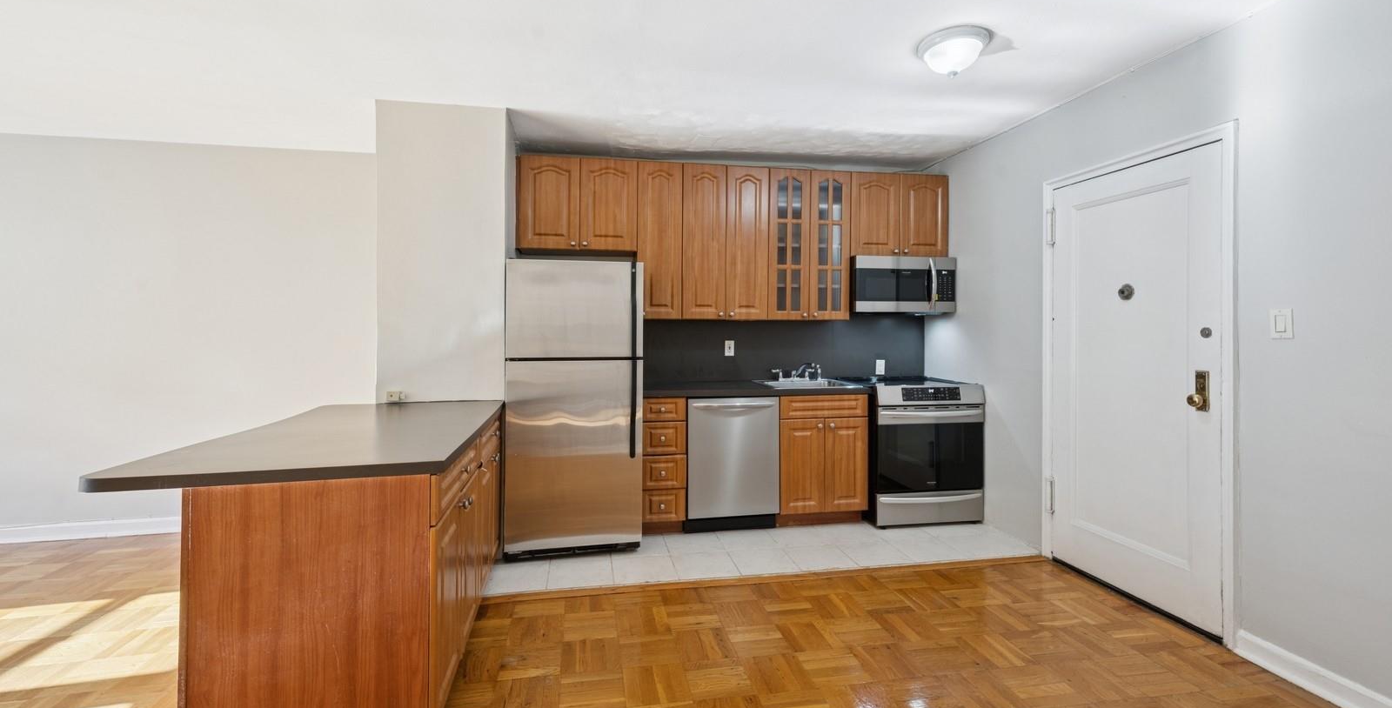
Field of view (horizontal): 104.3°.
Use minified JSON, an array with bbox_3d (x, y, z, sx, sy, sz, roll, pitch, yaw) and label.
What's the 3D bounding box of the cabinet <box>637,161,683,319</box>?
[{"bbox_3d":[-0.262,-0.758,3.763,0.300,1.040,0.330,0,1,-9],"label":"cabinet"}]

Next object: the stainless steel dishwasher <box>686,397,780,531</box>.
[{"bbox_3d":[0.197,0.693,3.701,0.600,0.860,0.610,0,1,-9],"label":"stainless steel dishwasher"}]

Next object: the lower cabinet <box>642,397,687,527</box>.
[{"bbox_3d":[-0.237,0.669,3.630,0.300,0.820,0.600,0,1,-9],"label":"lower cabinet"}]

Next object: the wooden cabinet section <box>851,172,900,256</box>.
[{"bbox_3d":[1.267,-1.005,4.053,0.385,0.593,0.319,0,2,-10],"label":"wooden cabinet section"}]

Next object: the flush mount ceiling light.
[{"bbox_3d":[1.116,-1.271,2.352,0.292,0.142,0.292,0,1,-9],"label":"flush mount ceiling light"}]

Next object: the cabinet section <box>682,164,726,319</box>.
[{"bbox_3d":[0.032,-0.767,3.847,0.305,1.050,0.319,0,2,-10],"label":"cabinet section"}]

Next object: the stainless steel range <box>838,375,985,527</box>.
[{"bbox_3d":[1.483,0.663,3.856,0.760,0.915,0.710,0,1,-9],"label":"stainless steel range"}]

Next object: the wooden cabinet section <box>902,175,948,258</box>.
[{"bbox_3d":[1.643,-1.008,4.117,0.378,0.593,0.319,0,2,-10],"label":"wooden cabinet section"}]

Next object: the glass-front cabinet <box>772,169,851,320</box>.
[{"bbox_3d":[0.773,-0.761,3.933,0.600,1.040,0.330,0,1,-9],"label":"glass-front cabinet"}]

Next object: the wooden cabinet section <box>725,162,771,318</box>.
[{"bbox_3d":[0.331,-0.769,3.898,0.302,1.050,0.319,0,2,-10],"label":"wooden cabinet section"}]

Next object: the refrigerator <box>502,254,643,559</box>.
[{"bbox_3d":[-0.737,0.298,3.419,0.750,1.665,0.760,0,1,-9],"label":"refrigerator"}]

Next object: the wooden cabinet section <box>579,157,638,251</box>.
[{"bbox_3d":[-0.604,-0.991,3.732,0.371,0.593,0.319,0,2,-10],"label":"wooden cabinet section"}]

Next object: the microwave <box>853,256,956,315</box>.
[{"bbox_3d":[1.457,-0.494,4.006,0.760,0.400,0.410,0,1,-9],"label":"microwave"}]

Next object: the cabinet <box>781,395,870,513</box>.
[{"bbox_3d":[0.789,0.666,3.798,0.600,0.820,0.600,0,1,-9],"label":"cabinet"}]

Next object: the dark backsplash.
[{"bbox_3d":[0.701,-0.044,4.083,2.250,0.460,0.020,0,1,-9],"label":"dark backsplash"}]

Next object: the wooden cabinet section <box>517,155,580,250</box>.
[{"bbox_3d":[-0.981,-0.988,3.667,0.394,0.593,0.319,0,2,-10],"label":"wooden cabinet section"}]

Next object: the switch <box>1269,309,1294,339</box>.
[{"bbox_3d":[2.173,-0.112,2.007,0.012,0.115,0.071,0,1,-9],"label":"switch"}]

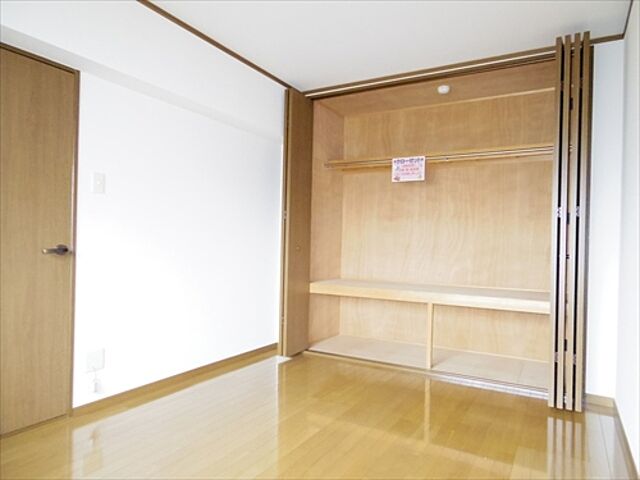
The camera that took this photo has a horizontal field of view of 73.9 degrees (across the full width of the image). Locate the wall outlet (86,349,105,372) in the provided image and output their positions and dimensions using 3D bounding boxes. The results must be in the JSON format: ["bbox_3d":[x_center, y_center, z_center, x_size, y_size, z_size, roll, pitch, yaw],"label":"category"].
[{"bbox_3d":[-1.310,0.704,2.483,0.012,0.120,0.113,1,0,30],"label":"wall outlet"}]

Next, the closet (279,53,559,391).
[{"bbox_3d":[0.930,-0.116,3.707,2.184,2.361,0.905,1,0,30],"label":"closet"}]

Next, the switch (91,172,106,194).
[{"bbox_3d":[-1.287,-0.328,2.482,0.012,0.120,0.075,1,0,30],"label":"switch"}]

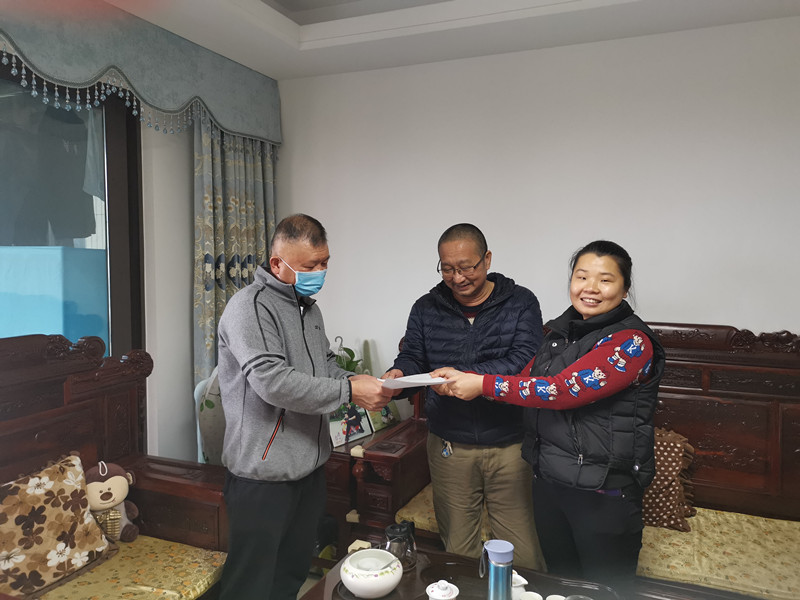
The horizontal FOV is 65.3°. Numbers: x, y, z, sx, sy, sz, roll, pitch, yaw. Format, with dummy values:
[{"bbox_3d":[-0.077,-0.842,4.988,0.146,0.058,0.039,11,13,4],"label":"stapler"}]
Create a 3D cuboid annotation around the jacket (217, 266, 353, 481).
[{"bbox_3d":[-0.308,0.208,1.870,0.460,0.625,0.510,2,4,25],"label":"jacket"}]

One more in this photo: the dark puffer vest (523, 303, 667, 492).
[{"bbox_3d":[0.570,0.264,1.840,0.330,0.550,0.450,-1,4,-30],"label":"dark puffer vest"}]

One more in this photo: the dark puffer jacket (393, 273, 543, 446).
[{"bbox_3d":[0.229,0.186,2.030,0.520,0.575,0.420,1,3,12],"label":"dark puffer jacket"}]

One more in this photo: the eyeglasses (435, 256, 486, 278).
[{"bbox_3d":[0.197,-0.117,2.020,0.142,0.045,0.140,1,23,14],"label":"eyeglasses"}]

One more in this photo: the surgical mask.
[{"bbox_3d":[-0.270,-0.076,1.860,0.120,0.105,0.140,23,14,28],"label":"surgical mask"}]

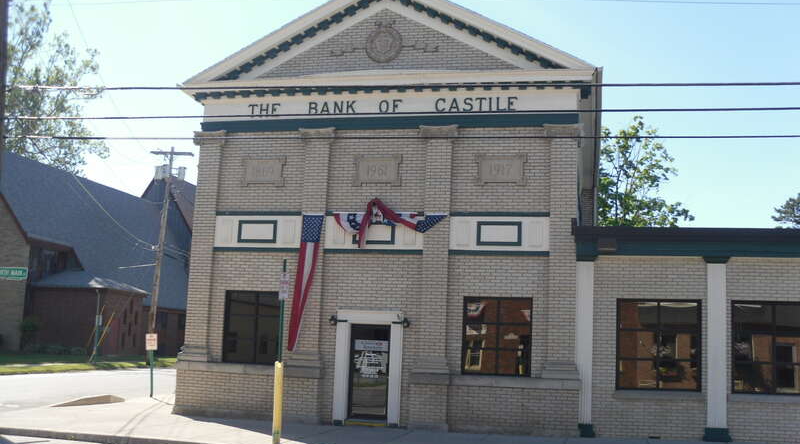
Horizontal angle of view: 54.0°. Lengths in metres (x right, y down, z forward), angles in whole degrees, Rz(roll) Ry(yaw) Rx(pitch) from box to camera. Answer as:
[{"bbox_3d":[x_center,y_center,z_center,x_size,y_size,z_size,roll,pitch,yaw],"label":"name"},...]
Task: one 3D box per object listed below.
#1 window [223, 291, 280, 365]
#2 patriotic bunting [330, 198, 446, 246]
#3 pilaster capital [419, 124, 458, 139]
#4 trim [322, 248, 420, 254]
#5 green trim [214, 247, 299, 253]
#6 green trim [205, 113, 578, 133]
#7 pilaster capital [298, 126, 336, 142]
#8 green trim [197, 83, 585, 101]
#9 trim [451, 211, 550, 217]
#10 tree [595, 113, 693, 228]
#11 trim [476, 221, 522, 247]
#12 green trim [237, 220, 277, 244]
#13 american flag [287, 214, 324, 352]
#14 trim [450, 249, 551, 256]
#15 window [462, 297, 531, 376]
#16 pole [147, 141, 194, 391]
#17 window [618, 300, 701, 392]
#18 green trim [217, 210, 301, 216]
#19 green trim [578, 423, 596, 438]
[{"bbox_3d":[-3.190,2.325,17.265,1.409,1.579,0.100,0,-8,12],"label":"window"},{"bbox_3d":[-0.224,0.011,16.788,2.460,1.050,0.220,0,-9,12],"label":"patriotic bunting"},{"bbox_3d":[0.839,-1.876,16.742,0.835,0.312,0.320,0,-7,13],"label":"pilaster capital"},{"bbox_3d":[-0.582,0.636,16.875,2.184,0.109,0.080,0,-7,13],"label":"trim"},{"bbox_3d":[-3.196,0.621,17.474,2.007,0.110,0.080,0,-7,13],"label":"green trim"},{"bbox_3d":[-0.395,-2.144,17.475,8.488,0.305,0.300,0,-7,11],"label":"green trim"},{"bbox_3d":[-1.830,-1.934,17.710,0.829,0.339,0.250,0,-7,11],"label":"pilaster capital"},{"bbox_3d":[-0.430,-2.819,17.098,8.648,0.168,0.220,0,-7,13],"label":"green trim"},{"bbox_3d":[2.099,-0.165,16.450,2.066,0.090,0.080,0,-8,12],"label":"trim"},{"bbox_3d":[8.626,1.053,29.654,5.800,10.100,5.800,0,-7,13],"label":"tree"},{"bbox_3d":[2.078,0.245,16.415,0.930,0.505,0.060,0,-8,12],"label":"trim"},{"bbox_3d":[-3.217,0.230,17.747,0.938,0.511,0.060,0,-7,11],"label":"green trim"},{"bbox_3d":[-2.030,1.338,17.231,0.689,2.999,0.150,0,-7,11],"label":"american flag"},{"bbox_3d":[2.037,0.648,16.276,2.058,0.114,0.080,0,-7,13],"label":"trim"},{"bbox_3d":[2.038,2.417,16.571,1.465,1.670,0.080,0,-7,11],"label":"window"},{"bbox_3d":[-9.974,1.467,33.249,2.046,9.457,0.700,0,-8,12],"label":"pole"},{"bbox_3d":[5.175,2.456,15.702,1.615,1.800,0.100,0,-8,12],"label":"window"},{"bbox_3d":[-3.194,-0.181,17.828,2.049,0.105,0.080,0,-7,11],"label":"green trim"},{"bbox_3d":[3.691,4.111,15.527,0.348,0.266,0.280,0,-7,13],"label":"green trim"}]

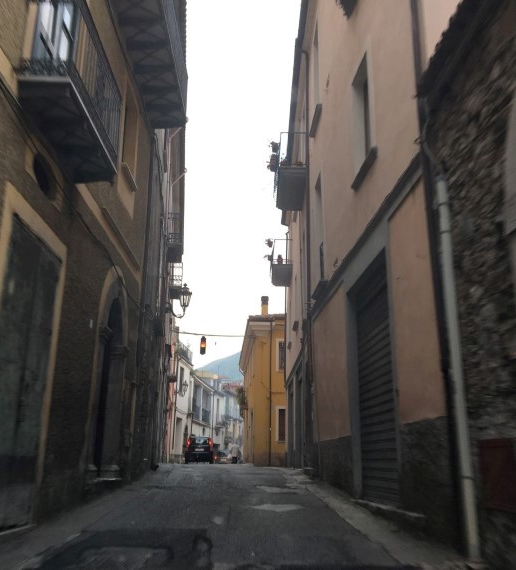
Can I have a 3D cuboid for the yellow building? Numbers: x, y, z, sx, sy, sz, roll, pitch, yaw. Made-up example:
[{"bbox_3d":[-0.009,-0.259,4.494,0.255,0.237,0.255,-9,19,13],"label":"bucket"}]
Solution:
[{"bbox_3d":[3.107,6.676,39.289,8.000,8.900,14.500,1,-16,-3],"label":"yellow building"}]

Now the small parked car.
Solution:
[{"bbox_3d":[-3.450,9.903,37.699,1.590,1.550,3.550,2,-16,-5],"label":"small parked car"}]

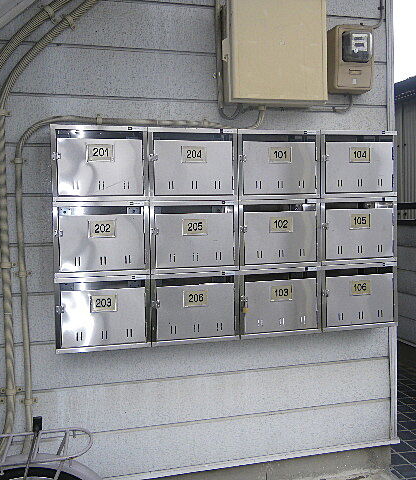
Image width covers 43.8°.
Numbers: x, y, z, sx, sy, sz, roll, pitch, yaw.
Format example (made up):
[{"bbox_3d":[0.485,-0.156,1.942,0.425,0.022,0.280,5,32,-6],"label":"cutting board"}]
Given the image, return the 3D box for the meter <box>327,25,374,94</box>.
[{"bbox_3d":[0.574,-0.724,2.082,0.168,0.255,0.112,-2,2,-14],"label":"meter"}]

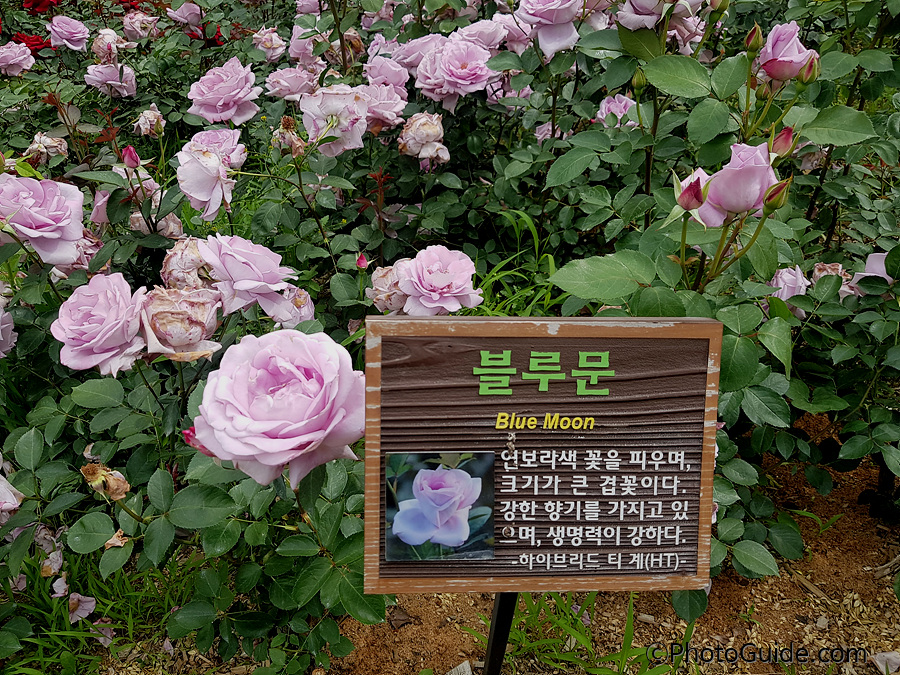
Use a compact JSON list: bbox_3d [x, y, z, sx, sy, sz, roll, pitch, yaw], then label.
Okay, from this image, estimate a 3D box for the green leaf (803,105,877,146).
[{"bbox_3d":[0.375,-0.196,0.650,0.069,0.012,0.047,8,54,6],"label":"green leaf"}]

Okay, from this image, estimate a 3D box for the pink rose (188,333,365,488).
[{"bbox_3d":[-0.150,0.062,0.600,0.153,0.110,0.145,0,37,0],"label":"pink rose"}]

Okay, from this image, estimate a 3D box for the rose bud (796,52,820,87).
[{"bbox_3d":[0.355,-0.266,0.670,0.020,0.033,0.020,22,15,19],"label":"rose bud"}]

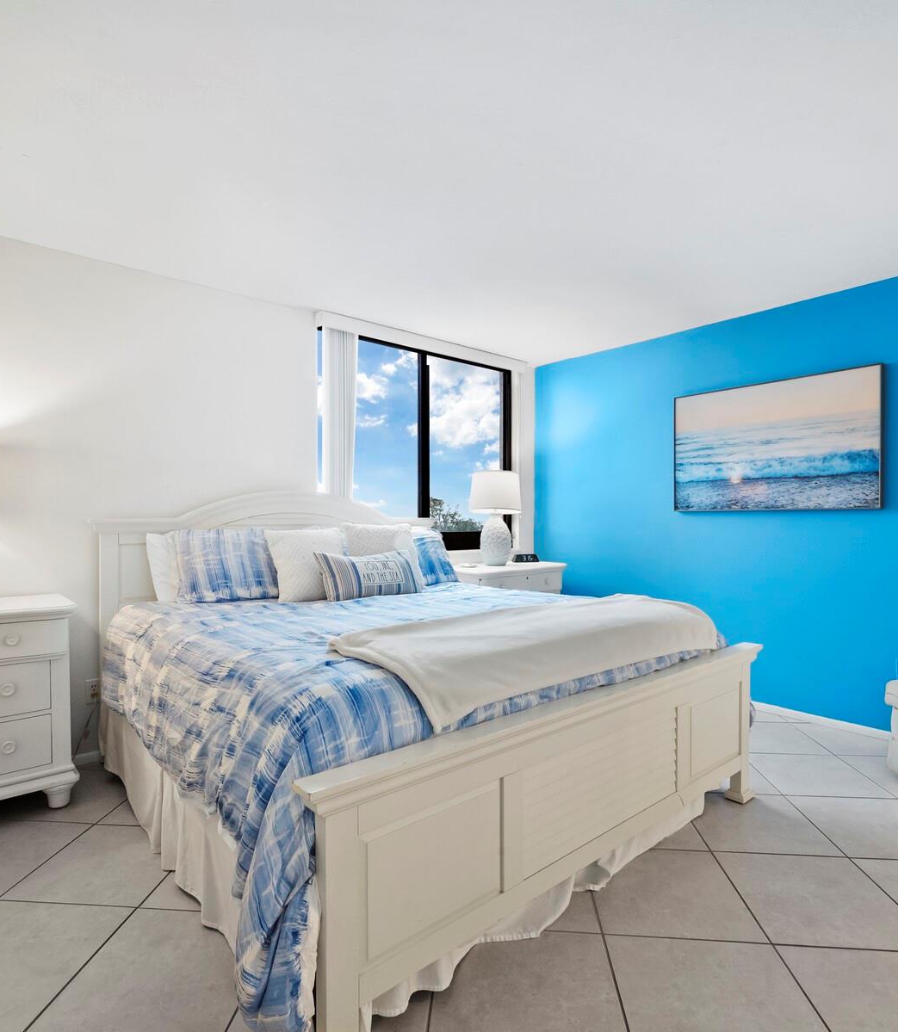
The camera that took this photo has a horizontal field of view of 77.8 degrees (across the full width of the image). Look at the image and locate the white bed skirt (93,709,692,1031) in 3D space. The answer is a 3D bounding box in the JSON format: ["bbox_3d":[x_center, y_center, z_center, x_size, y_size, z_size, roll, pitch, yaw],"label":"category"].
[{"bbox_3d":[-0.206,1.032,2.556,1.984,0.357,2.043,0,0,-39],"label":"white bed skirt"}]

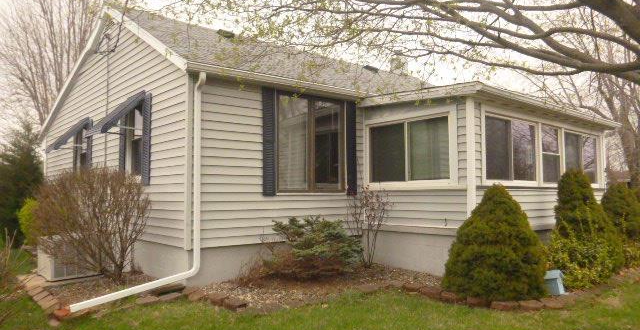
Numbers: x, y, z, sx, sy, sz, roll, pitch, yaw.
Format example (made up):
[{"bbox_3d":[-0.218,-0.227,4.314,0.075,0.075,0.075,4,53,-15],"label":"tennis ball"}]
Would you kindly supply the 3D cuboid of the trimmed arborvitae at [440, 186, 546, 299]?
[{"bbox_3d":[2.393,0.988,6.304,1.288,1.452,1.288,3,-5,-41],"label":"trimmed arborvitae"}]

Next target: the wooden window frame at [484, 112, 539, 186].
[{"bbox_3d":[3.353,-0.267,8.026,1.915,1.102,0.093,3,-5,-41],"label":"wooden window frame"}]

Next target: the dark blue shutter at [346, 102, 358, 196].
[{"bbox_3d":[0.617,-0.315,8.623,0.267,1.763,0.041,3,-5,-41],"label":"dark blue shutter"}]

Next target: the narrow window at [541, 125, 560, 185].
[{"bbox_3d":[4.528,-0.191,9.049,0.948,1.166,0.093,3,-5,-41],"label":"narrow window"}]

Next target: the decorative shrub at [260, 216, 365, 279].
[{"bbox_3d":[-0.116,1.242,7.128,1.442,0.917,1.154,3,-5,-41],"label":"decorative shrub"}]

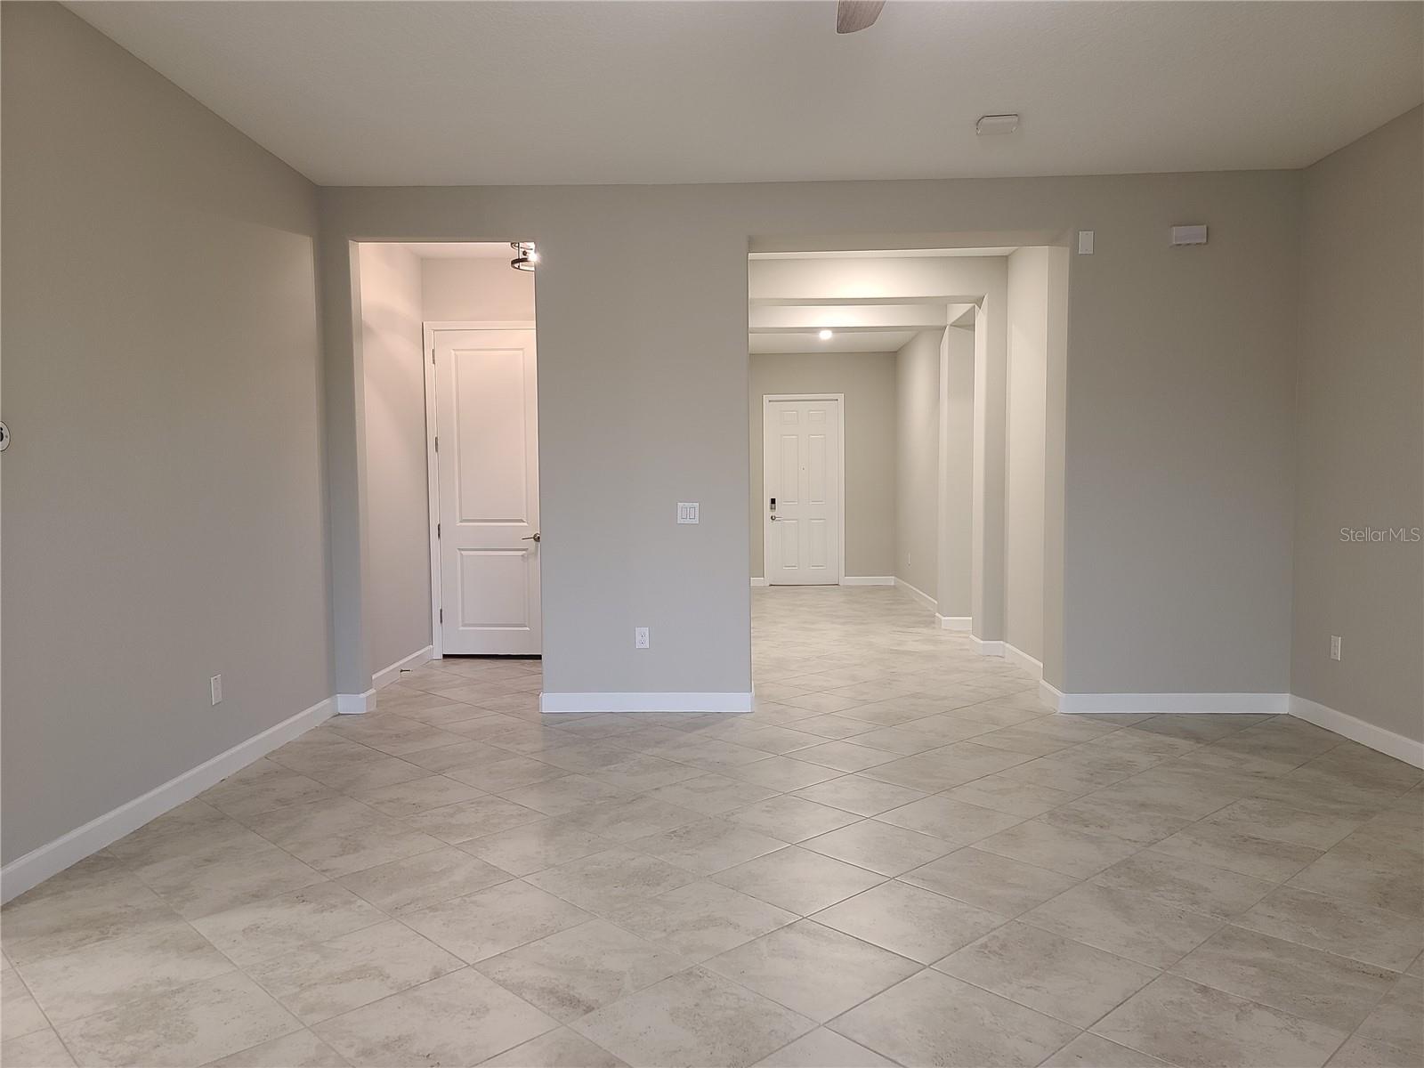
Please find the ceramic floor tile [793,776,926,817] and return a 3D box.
[{"bbox_3d":[0.631,1.117,4.395,0.445,0.010,0.445,-3,4,-44],"label":"ceramic floor tile"}]

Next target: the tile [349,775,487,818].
[{"bbox_3d":[-1.269,1.133,4.438,0.445,0.010,0.445,-3,4,-44],"label":"tile"}]

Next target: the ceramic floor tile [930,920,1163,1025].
[{"bbox_3d":[0.905,1.184,2.788,0.441,0.010,0.441,-3,4,-44],"label":"ceramic floor tile"}]

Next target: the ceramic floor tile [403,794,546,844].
[{"bbox_3d":[-0.934,1.120,4.050,0.438,0.010,0.438,-3,4,-43],"label":"ceramic floor tile"}]

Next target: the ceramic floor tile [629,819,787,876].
[{"bbox_3d":[-0.011,1.130,3.710,0.438,0.010,0.438,-3,4,-43],"label":"ceramic floor tile"}]

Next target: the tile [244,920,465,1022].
[{"bbox_3d":[-0.987,1.203,2.849,0.445,0.010,0.445,-3,4,-44],"label":"tile"}]

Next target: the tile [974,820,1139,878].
[{"bbox_3d":[1.232,1.125,3.670,0.438,0.010,0.438,-3,4,-43],"label":"tile"}]

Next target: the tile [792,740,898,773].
[{"bbox_3d":[0.646,1.088,5.027,0.445,0.010,0.445,-3,4,-44],"label":"tile"}]

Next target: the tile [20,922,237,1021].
[{"bbox_3d":[-1.621,1.208,2.863,0.445,0.010,0.445,-3,4,-44],"label":"tile"}]

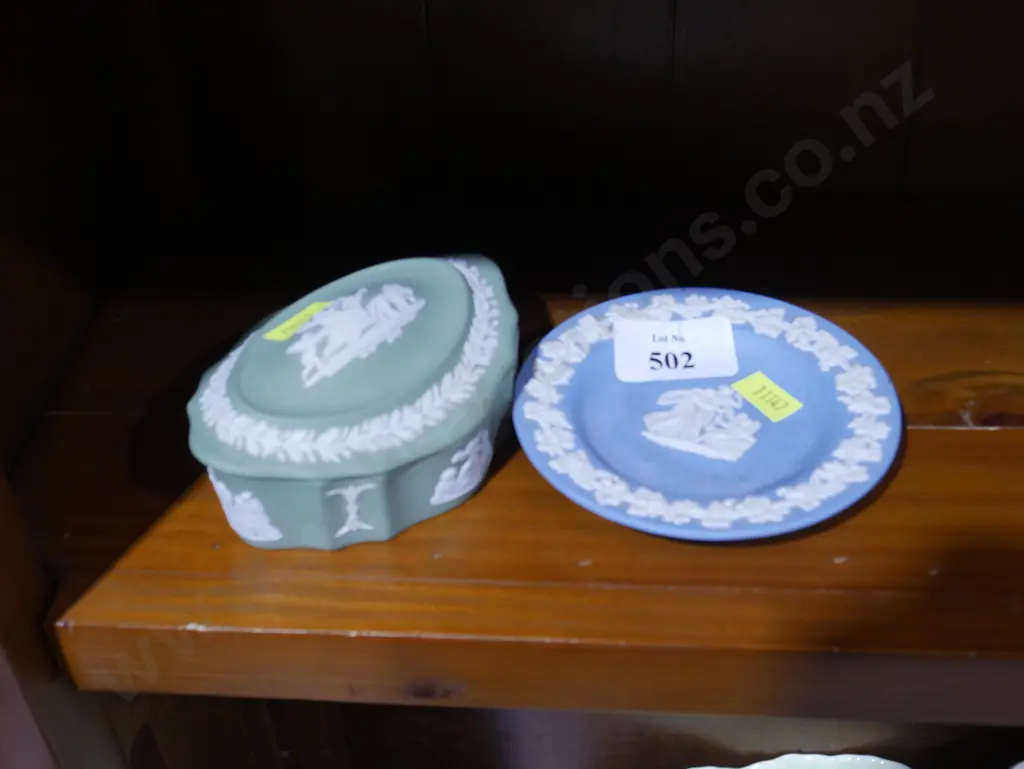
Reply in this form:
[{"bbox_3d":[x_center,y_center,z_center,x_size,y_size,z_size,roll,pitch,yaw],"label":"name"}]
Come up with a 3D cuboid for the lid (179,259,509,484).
[{"bbox_3d":[-0.043,-0.013,0.384,0.087,0.017,0.114,22,46,27],"label":"lid"}]

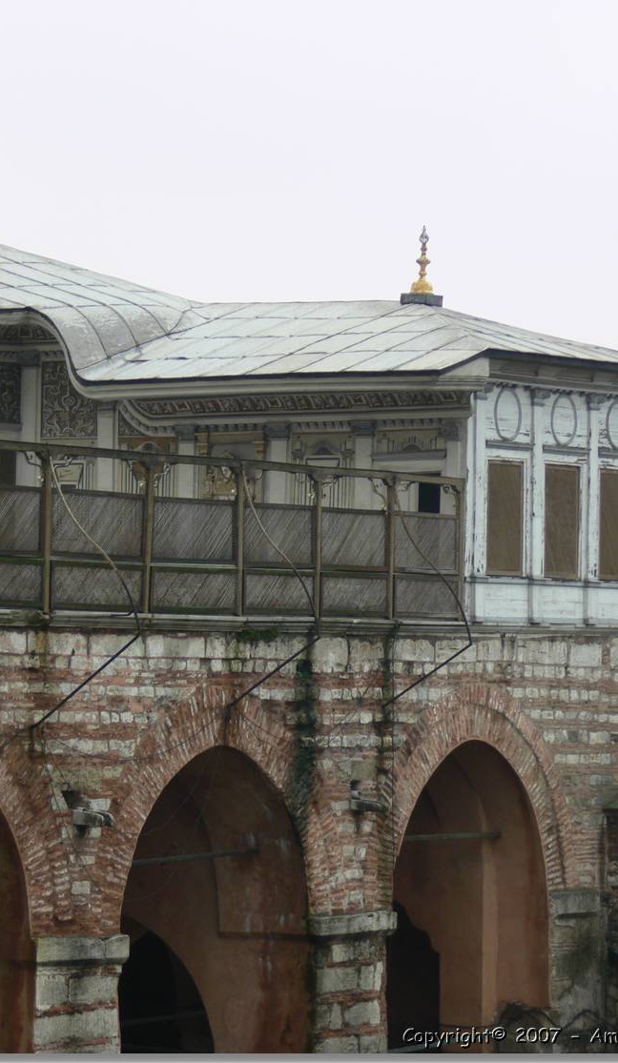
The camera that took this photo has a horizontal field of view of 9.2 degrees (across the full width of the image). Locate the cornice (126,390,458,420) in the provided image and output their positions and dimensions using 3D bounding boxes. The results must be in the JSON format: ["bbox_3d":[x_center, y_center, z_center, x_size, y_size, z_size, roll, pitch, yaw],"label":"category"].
[{"bbox_3d":[-0.233,-2.017,60.516,6.902,0.380,0.400,0,-2,39],"label":"cornice"}]

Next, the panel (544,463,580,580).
[{"bbox_3d":[3.984,-0.146,60.160,0.060,1.768,0.925,0,-2,39],"label":"panel"}]

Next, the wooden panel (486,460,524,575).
[{"bbox_3d":[3.034,-0.198,59.002,0.060,1.743,0.908,0,-2,39],"label":"wooden panel"}]

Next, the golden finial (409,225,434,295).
[{"bbox_3d":[1.860,-4.422,62.199,0.364,1.111,0.364,1,-2,0],"label":"golden finial"}]

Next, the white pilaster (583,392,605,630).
[{"bbox_3d":[4.496,-0.357,60.675,0.200,3.674,0.320,0,-2,39],"label":"white pilaster"}]

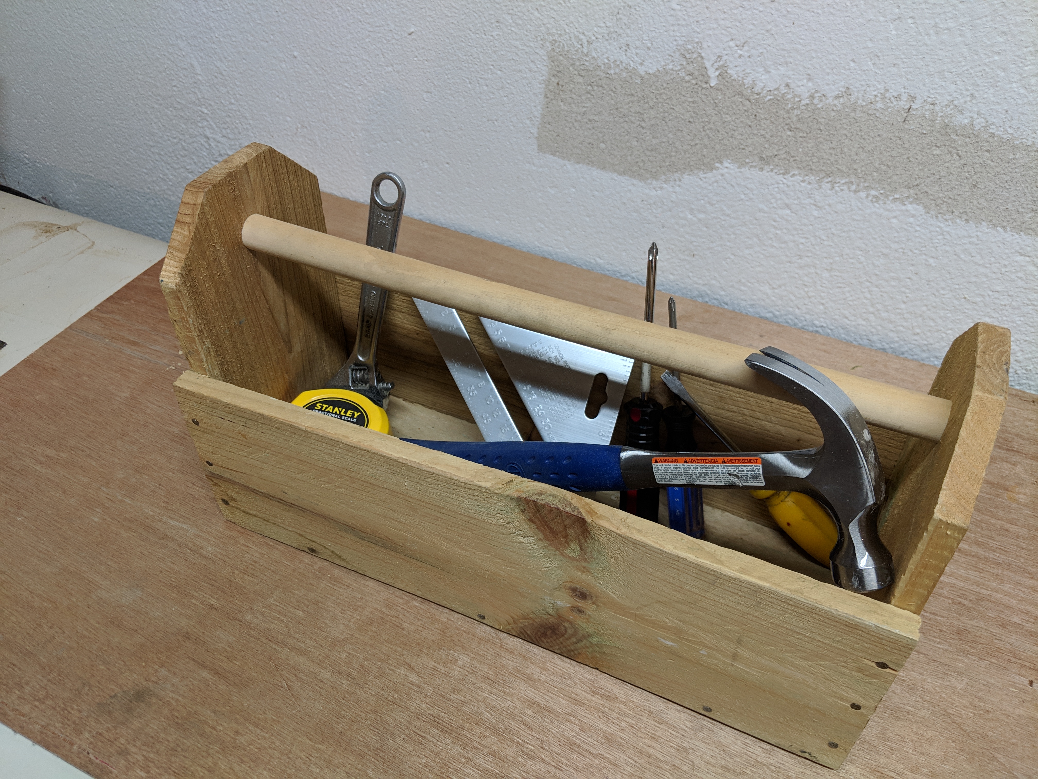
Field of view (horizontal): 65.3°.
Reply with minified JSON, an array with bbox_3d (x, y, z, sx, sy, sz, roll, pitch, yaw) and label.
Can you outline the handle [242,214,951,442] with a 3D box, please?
[{"bbox_3d":[0.018,-0.042,0.454,0.421,0.021,0.021,17,45,18],"label":"handle"}]

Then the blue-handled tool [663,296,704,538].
[{"bbox_3d":[0.108,0.021,0.542,0.026,0.173,0.026,4,26,28],"label":"blue-handled tool"}]

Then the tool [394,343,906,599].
[{"bbox_3d":[0.037,0.044,0.484,0.343,0.123,0.031,-3,10,40],"label":"tool"}]

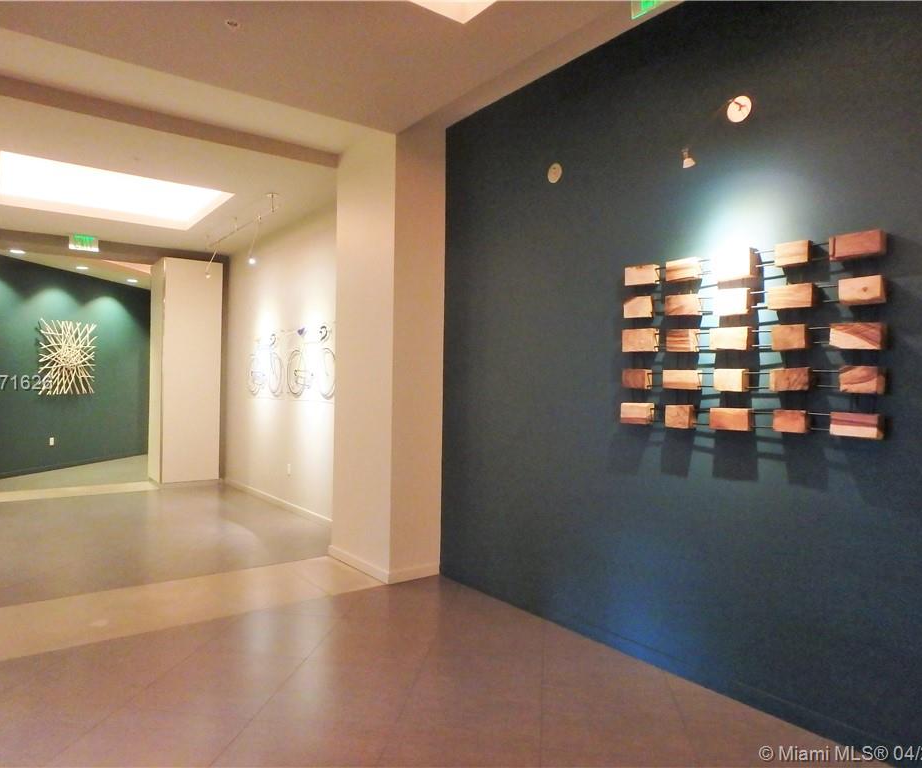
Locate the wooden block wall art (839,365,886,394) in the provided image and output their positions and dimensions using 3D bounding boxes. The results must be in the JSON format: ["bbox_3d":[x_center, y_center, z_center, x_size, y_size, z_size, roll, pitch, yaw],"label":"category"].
[{"bbox_3d":[1.657,-0.017,2.567,0.070,0.107,0.136,1,-1,-38],"label":"wooden block wall art"}]

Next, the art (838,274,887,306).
[{"bbox_3d":[1.660,-0.391,2.567,0.062,0.095,0.151,1,-1,-38],"label":"art"}]

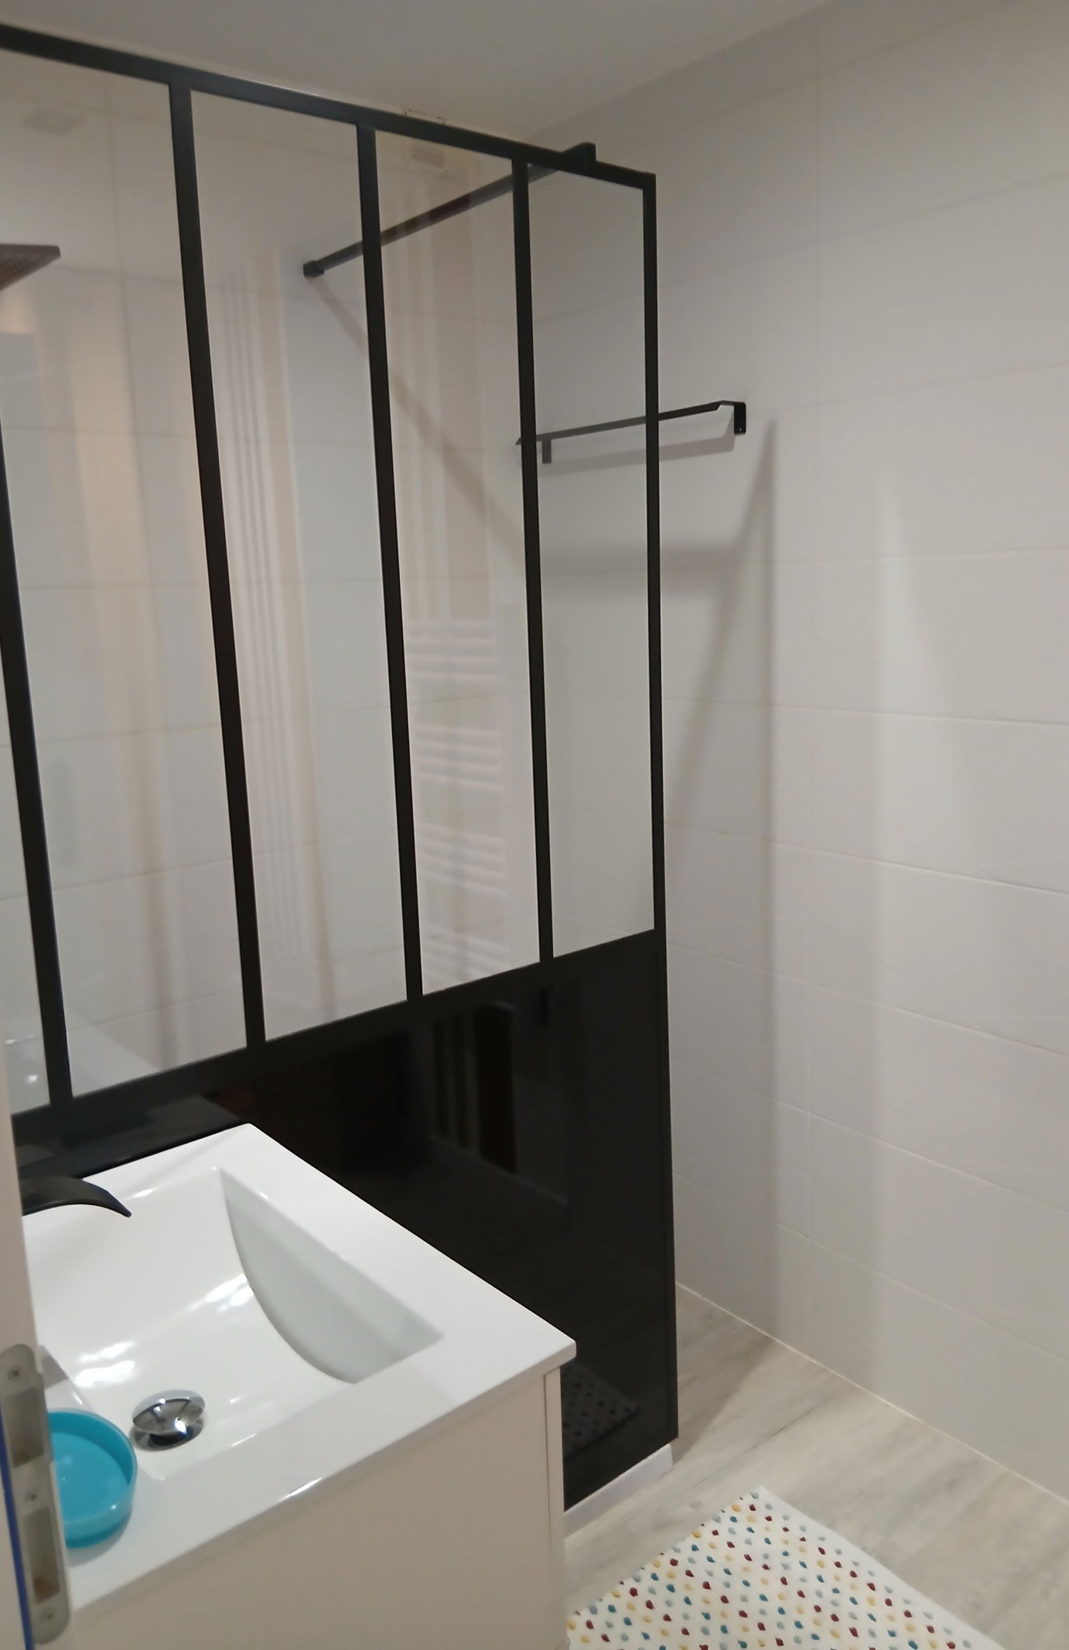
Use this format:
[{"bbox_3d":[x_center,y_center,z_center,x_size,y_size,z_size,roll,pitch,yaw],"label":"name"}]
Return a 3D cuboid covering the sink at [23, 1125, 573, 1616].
[{"bbox_3d":[-0.331,0.512,1.156,0.460,0.150,0.605,-11,14,-38],"label":"sink"}]

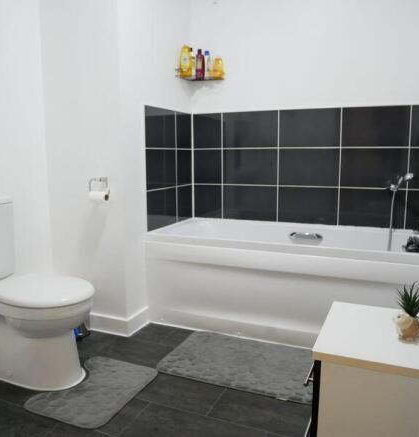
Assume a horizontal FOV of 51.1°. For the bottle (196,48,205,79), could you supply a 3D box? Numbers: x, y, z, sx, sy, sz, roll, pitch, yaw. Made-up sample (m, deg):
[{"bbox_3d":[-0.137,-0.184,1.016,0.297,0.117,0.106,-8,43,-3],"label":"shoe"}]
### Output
[{"bbox_3d":[-0.064,-1.054,2.987,0.056,0.200,0.042,2,9,17],"label":"bottle"}]

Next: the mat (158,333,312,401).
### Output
[{"bbox_3d":[0.186,0.709,2.160,0.803,0.018,0.512,3,9,22],"label":"mat"}]

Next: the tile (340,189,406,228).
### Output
[{"bbox_3d":[1.028,-0.066,2.777,0.399,0.245,0.010,3,9,22],"label":"tile"}]

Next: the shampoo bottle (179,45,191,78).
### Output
[{"bbox_3d":[-0.163,-1.016,2.850,0.075,0.208,0.050,-1,8,-3],"label":"shampoo bottle"}]

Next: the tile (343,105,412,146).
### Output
[{"bbox_3d":[1.027,-0.562,2.708,0.400,0.249,0.010,3,9,22],"label":"tile"}]

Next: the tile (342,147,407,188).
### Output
[{"bbox_3d":[1.018,-0.310,2.717,0.394,0.247,0.011,3,9,22],"label":"tile"}]

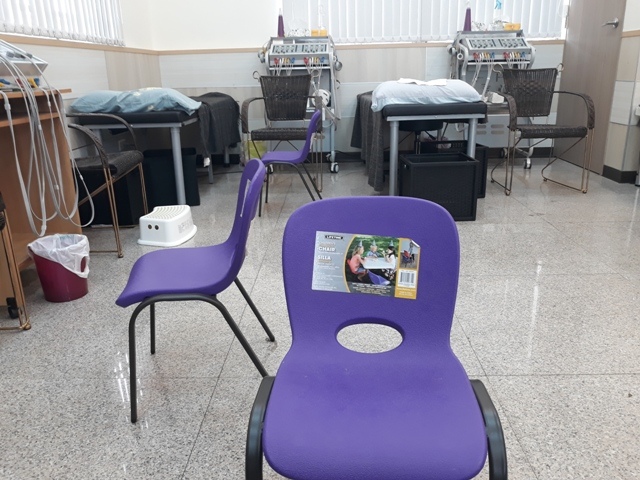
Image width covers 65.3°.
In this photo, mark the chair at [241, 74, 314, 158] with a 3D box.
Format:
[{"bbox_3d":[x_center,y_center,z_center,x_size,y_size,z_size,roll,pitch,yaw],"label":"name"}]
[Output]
[{"bbox_3d":[-0.251,-0.794,3.655,0.566,0.798,0.525,-1,18,2],"label":"chair"}]

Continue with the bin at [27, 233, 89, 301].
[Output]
[{"bbox_3d":[-0.967,0.108,1.898,0.207,0.224,0.212,-1,18,2],"label":"bin"}]

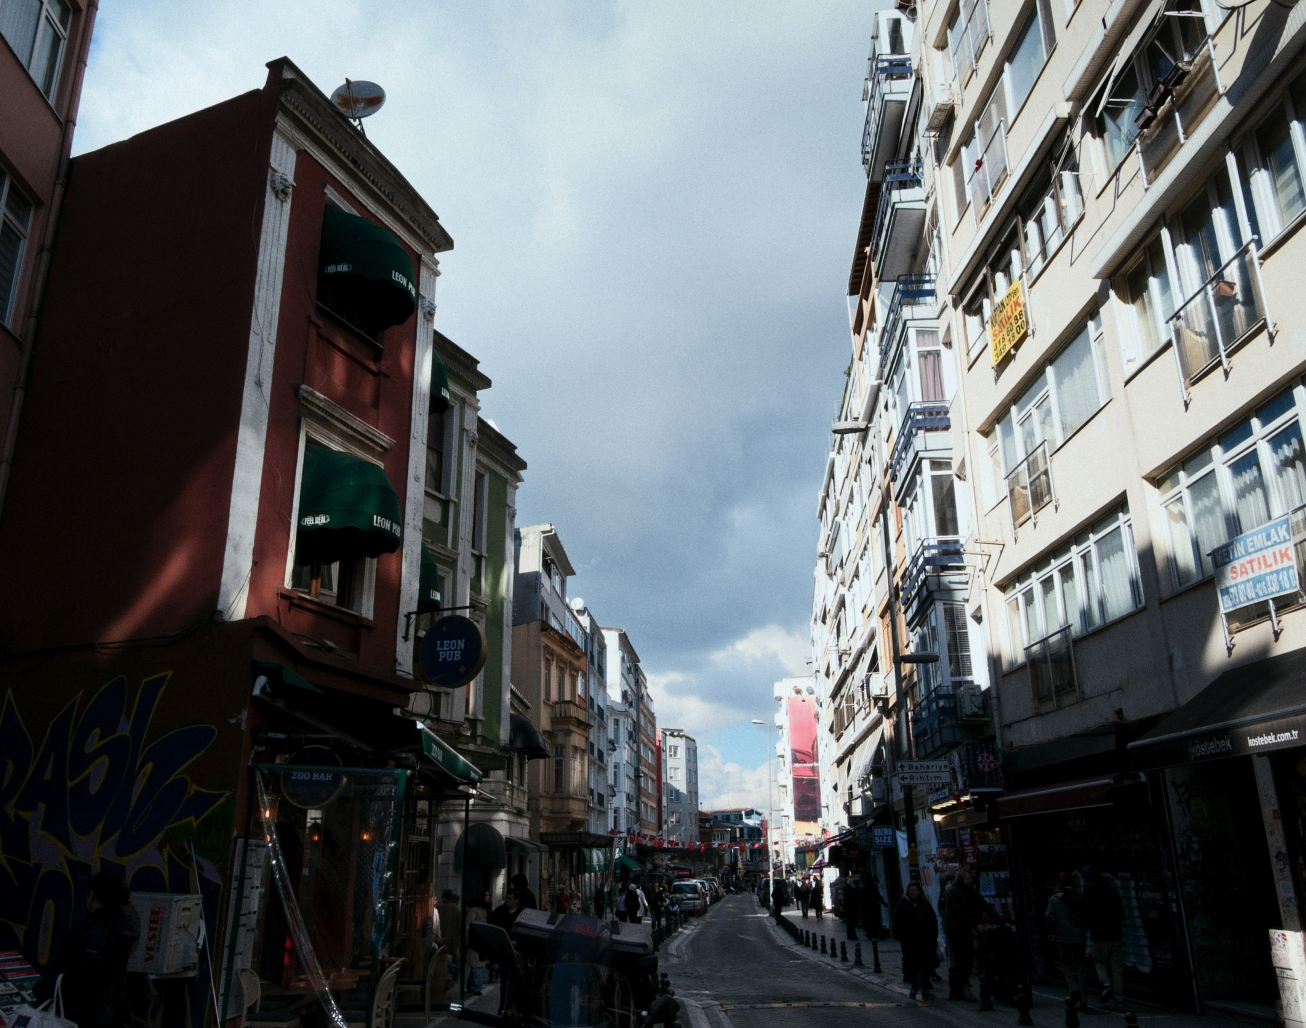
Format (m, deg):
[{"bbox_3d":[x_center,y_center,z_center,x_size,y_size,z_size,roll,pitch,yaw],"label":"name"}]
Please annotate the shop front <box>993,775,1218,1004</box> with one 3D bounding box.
[{"bbox_3d":[6.241,5.543,15.233,0.800,3.000,4.800,0,-18,-3],"label":"shop front"}]

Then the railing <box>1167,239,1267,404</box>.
[{"bbox_3d":[6.195,-2.068,11.260,0.150,1.060,1.760,0,-18,-2],"label":"railing"}]

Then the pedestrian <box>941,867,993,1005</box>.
[{"bbox_3d":[4.403,5.850,14.339,0.550,1.730,0.620,15,-24,-39],"label":"pedestrian"}]

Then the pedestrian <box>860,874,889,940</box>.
[{"bbox_3d":[6.454,11.528,30.094,0.550,1.720,0.450,14,-23,-38],"label":"pedestrian"}]

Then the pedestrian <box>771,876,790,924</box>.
[{"bbox_3d":[5.616,17.174,45.420,0.520,1.720,0.380,0,-18,-1],"label":"pedestrian"}]

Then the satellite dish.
[{"bbox_3d":[-4.073,-5.725,14.215,0.780,0.720,0.420,-2,-18,4],"label":"satellite dish"}]

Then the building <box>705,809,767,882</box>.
[{"bbox_3d":[15.133,60.559,185.796,10.500,13.500,10.500,-9,-20,23],"label":"building"}]

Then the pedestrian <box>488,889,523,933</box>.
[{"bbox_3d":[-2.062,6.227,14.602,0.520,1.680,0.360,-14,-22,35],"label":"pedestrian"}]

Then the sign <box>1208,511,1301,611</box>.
[{"bbox_3d":[6.204,0.570,10.612,0.040,0.720,1.330,0,-18,-2],"label":"sign"}]

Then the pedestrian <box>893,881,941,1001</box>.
[{"bbox_3d":[3.921,6.324,15.279,0.620,1.640,0.420,-3,-18,7],"label":"pedestrian"}]

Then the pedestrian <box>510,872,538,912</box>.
[{"bbox_3d":[-1.970,6.373,15.607,0.450,1.710,0.520,-6,-19,15],"label":"pedestrian"}]

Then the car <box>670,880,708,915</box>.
[{"bbox_3d":[2.023,22.194,59.494,1.770,1.800,4.250,-2,-18,4],"label":"car"}]

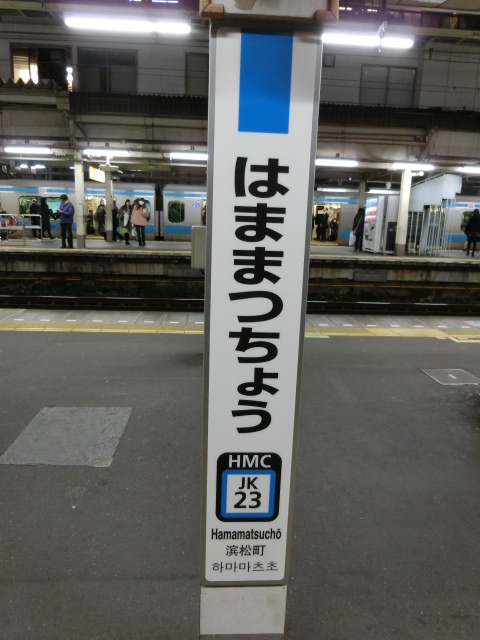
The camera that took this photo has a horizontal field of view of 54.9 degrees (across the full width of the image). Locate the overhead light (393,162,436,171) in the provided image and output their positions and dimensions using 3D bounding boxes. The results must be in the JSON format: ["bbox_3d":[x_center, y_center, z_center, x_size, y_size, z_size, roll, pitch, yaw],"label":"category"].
[{"bbox_3d":[4.974,-4.393,13.246,1.250,0.130,0.160,1,13,-4],"label":"overhead light"}]

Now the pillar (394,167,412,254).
[{"bbox_3d":[5.589,-3.637,15.645,0.270,2.920,0.270,1,13,-4],"label":"pillar"}]

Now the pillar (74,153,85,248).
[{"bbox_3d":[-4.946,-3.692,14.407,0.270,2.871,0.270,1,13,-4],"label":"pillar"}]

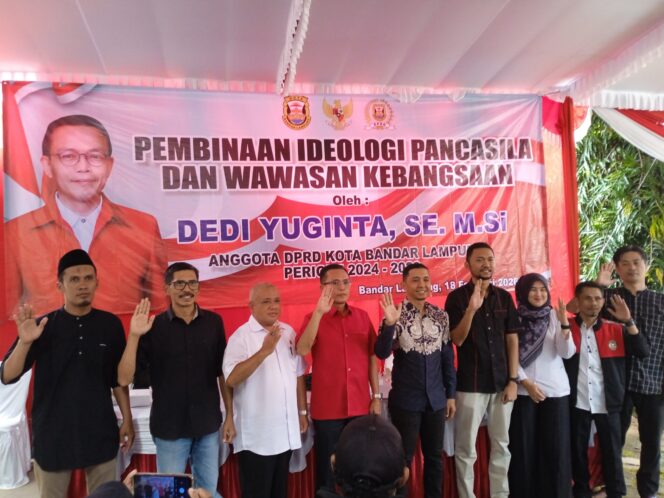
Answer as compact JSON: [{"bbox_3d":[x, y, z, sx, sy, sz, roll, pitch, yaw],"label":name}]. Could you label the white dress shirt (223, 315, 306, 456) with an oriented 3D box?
[{"bbox_3d":[-0.378,0.759,3.030,0.470,0.760,0.330,-1,-2,-32],"label":"white dress shirt"}]

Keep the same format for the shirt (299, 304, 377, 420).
[{"bbox_3d":[0.033,0.681,3.250,0.470,0.690,0.290,-1,-1,-13],"label":"shirt"}]

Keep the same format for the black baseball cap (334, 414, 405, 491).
[{"bbox_3d":[0.102,0.513,1.410,0.180,0.155,0.270,-2,9,9],"label":"black baseball cap"}]

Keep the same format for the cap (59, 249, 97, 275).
[{"bbox_3d":[-1.284,0.071,2.710,0.180,0.105,0.245,-1,-14,-40],"label":"cap"}]

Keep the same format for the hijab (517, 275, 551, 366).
[{"bbox_3d":[1.279,0.454,3.410,0.250,0.590,0.270,-2,-1,-5],"label":"hijab"}]

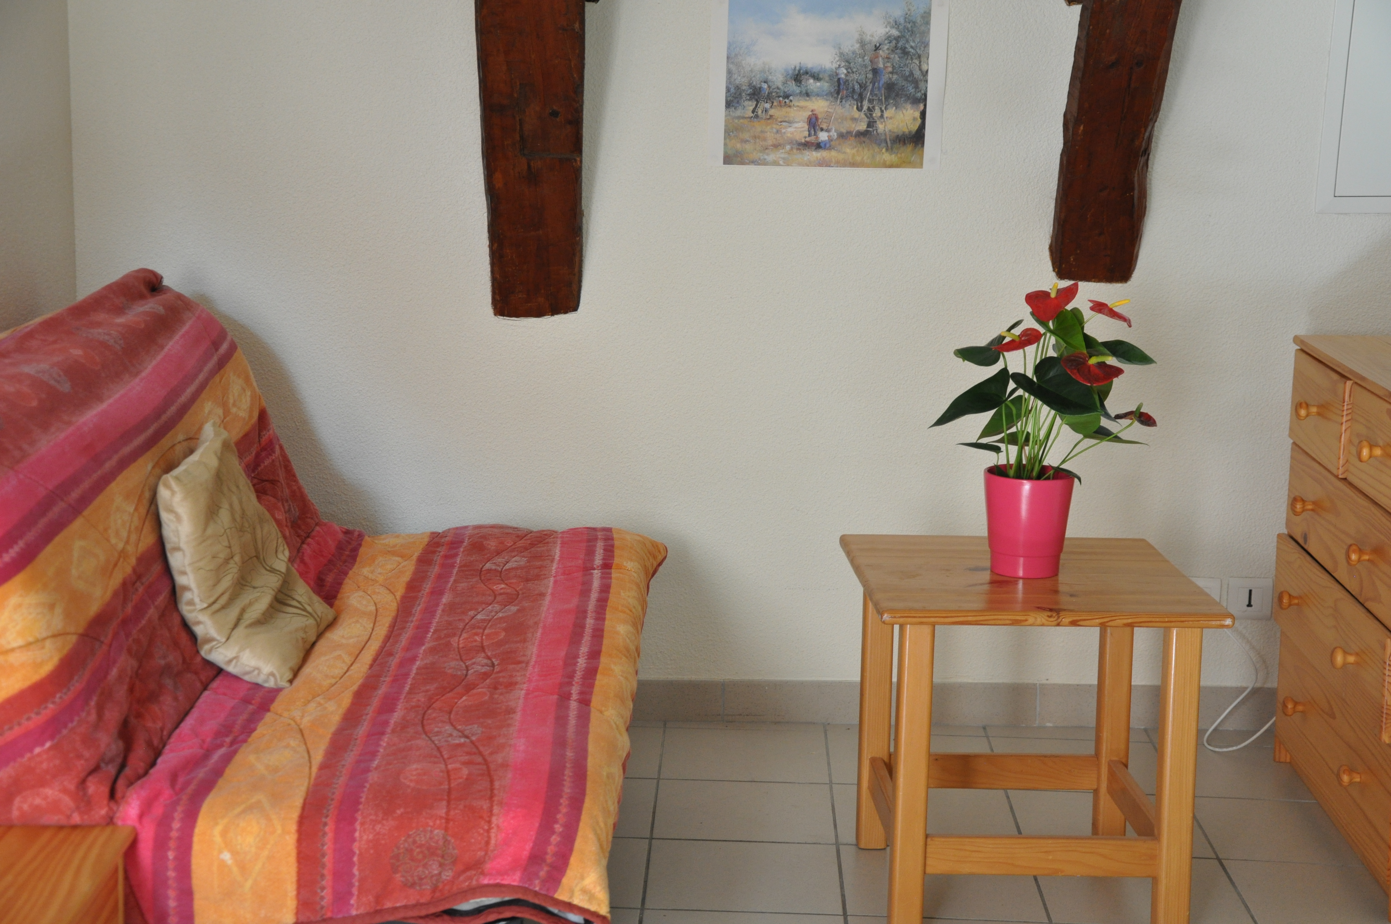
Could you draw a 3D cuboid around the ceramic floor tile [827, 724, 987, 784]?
[{"bbox_3d":[0.392,0.538,4.386,0.299,0.010,0.333,2,11,1],"label":"ceramic floor tile"}]

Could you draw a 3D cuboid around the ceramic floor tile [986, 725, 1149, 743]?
[{"bbox_3d":[0.699,0.514,4.556,0.299,0.010,0.078,2,11,1],"label":"ceramic floor tile"}]

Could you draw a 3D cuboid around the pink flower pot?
[{"bbox_3d":[0.502,0.090,3.678,0.134,0.152,0.134,2,11,1],"label":"pink flower pot"}]

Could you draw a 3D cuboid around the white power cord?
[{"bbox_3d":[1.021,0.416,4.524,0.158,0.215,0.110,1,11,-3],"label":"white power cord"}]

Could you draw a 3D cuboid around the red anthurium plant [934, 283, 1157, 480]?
[{"bbox_3d":[0.523,-0.120,3.639,0.335,0.300,0.290,2,11,1],"label":"red anthurium plant"}]

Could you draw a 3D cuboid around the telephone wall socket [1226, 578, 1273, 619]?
[{"bbox_3d":[1.041,0.258,4.554,0.081,0.081,0.012,1,11,-3],"label":"telephone wall socket"}]

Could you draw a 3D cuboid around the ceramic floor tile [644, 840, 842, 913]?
[{"bbox_3d":[0.076,0.648,3.777,0.299,0.010,0.299,2,11,1],"label":"ceramic floor tile"}]

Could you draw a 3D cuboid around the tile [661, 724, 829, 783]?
[{"bbox_3d":[0.088,0.529,4.386,0.299,0.010,0.324,2,11,1],"label":"tile"}]

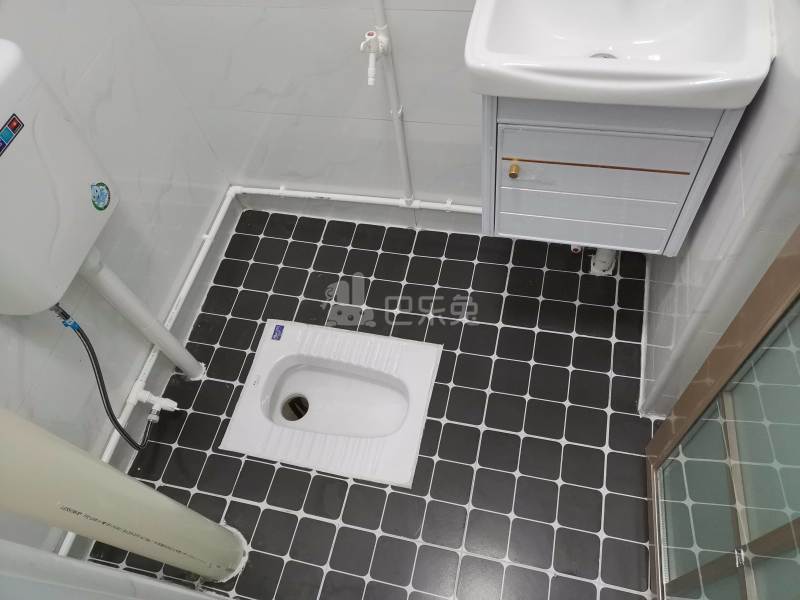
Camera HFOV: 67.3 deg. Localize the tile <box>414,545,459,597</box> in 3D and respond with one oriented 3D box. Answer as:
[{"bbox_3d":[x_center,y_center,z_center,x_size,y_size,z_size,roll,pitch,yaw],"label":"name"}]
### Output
[{"bbox_3d":[0.084,0.617,1.374,0.096,0.009,0.096,8,60,14],"label":"tile"}]

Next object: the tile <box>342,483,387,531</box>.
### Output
[{"bbox_3d":[-0.086,0.508,1.471,0.097,0.010,0.097,7,60,14],"label":"tile"}]

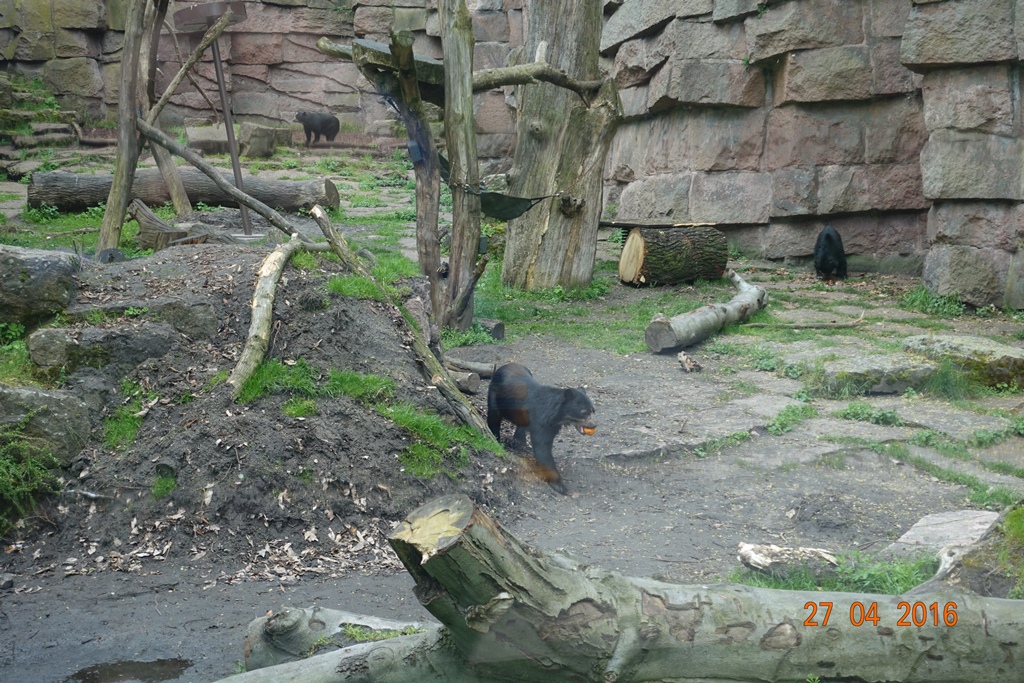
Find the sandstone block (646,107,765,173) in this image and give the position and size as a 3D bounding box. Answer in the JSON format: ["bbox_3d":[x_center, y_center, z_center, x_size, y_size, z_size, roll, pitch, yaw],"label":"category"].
[{"bbox_3d":[2.799,-2.936,23.900,1.650,0.912,0.600,4,10,24],"label":"sandstone block"}]

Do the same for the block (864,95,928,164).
[{"bbox_3d":[5.379,-2.998,23.114,0.884,0.967,0.650,3,13,11],"label":"block"}]

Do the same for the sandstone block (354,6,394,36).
[{"bbox_3d":[-3.333,-7.794,40.298,0.970,0.716,0.600,0,7,0],"label":"sandstone block"}]

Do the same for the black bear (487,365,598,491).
[{"bbox_3d":[0.220,0.671,13.714,0.500,0.800,1.220,-9,15,-36],"label":"black bear"}]

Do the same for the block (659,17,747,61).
[{"bbox_3d":[2.765,-4.389,23.835,1.254,0.627,0.650,2,13,8],"label":"block"}]

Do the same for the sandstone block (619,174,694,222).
[{"bbox_3d":[2.177,-2.119,24.176,1.149,0.722,0.600,3,7,22],"label":"sandstone block"}]

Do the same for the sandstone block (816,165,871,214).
[{"bbox_3d":[4.674,-2.125,22.976,0.742,0.685,0.600,3,7,22],"label":"sandstone block"}]

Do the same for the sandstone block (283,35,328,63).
[{"bbox_3d":[-5.281,-7.537,42.370,1.173,0.714,0.600,-1,12,-3],"label":"sandstone block"}]

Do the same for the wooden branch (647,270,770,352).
[{"bbox_3d":[2.368,-0.432,19.660,0.720,0.420,3.607,6,14,27],"label":"wooden branch"}]

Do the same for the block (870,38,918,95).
[{"bbox_3d":[5.218,-3.745,22.500,0.620,0.742,0.550,3,9,18],"label":"block"}]

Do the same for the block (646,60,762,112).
[{"bbox_3d":[2.893,-3.697,23.799,1.704,0.732,0.650,3,7,22],"label":"block"}]

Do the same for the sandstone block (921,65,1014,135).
[{"bbox_3d":[5.772,-3.068,20.900,1.130,0.858,0.650,3,9,18],"label":"sandstone block"}]

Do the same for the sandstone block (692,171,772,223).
[{"bbox_3d":[3.212,-2.076,23.676,1.163,0.763,0.600,3,7,22],"label":"sandstone block"}]

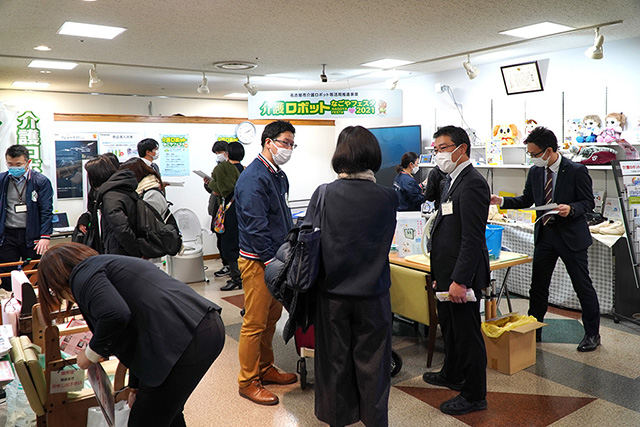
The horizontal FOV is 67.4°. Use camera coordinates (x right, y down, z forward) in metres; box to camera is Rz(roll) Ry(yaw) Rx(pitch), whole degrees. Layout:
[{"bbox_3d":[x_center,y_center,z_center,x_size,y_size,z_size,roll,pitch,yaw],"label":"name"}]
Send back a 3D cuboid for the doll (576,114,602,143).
[{"bbox_3d":[2.768,-0.873,4.932,0.210,0.280,0.185,-7,9,-37],"label":"doll"}]

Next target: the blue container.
[{"bbox_3d":[1.292,0.222,3.680,0.260,0.250,0.260,0,5,0],"label":"blue container"}]

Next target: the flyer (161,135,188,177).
[{"bbox_3d":[-2.075,-0.827,6.866,0.420,0.590,0.020,-7,9,-37],"label":"flyer"}]

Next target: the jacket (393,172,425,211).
[{"bbox_3d":[0.917,-0.113,4.920,0.340,0.620,0.440,-2,5,-23],"label":"jacket"}]

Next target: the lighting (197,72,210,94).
[{"bbox_3d":[-1.462,-1.645,6.063,0.140,0.265,0.150,-4,7,-24],"label":"lighting"}]

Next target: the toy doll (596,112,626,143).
[{"bbox_3d":[2.890,-0.848,4.760,0.230,0.300,0.240,-4,6,-39],"label":"toy doll"}]

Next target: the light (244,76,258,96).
[{"bbox_3d":[-0.909,-1.686,6.374,0.165,0.250,0.115,-7,9,-36],"label":"light"}]

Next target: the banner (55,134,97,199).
[{"bbox_3d":[-3.092,-0.606,6.096,0.480,0.820,0.020,-7,9,-37],"label":"banner"}]

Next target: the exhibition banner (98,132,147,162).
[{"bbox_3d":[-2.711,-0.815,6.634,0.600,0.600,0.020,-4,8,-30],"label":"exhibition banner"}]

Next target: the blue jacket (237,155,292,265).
[{"bbox_3d":[-0.351,-0.025,3.040,0.300,0.680,0.460,2,5,22],"label":"blue jacket"}]

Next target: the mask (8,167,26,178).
[{"bbox_3d":[-2.489,-0.337,3.950,0.130,0.095,0.070,-3,25,-13],"label":"mask"}]

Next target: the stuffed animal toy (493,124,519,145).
[{"bbox_3d":[2.219,-0.940,5.727,0.270,0.245,0.190,3,8,30],"label":"stuffed animal toy"}]

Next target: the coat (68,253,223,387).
[{"bbox_3d":[-0.708,0.414,1.970,0.550,0.390,0.430,33,3,-2],"label":"coat"}]

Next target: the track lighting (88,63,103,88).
[{"bbox_3d":[-2.502,-1.538,5.363,0.140,0.265,0.150,4,8,37],"label":"track lighting"}]

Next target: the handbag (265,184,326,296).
[{"bbox_3d":[-0.102,0.141,2.500,0.170,0.520,0.300,-3,6,-32],"label":"handbag"}]

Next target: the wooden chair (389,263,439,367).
[{"bbox_3d":[0.790,0.630,3.620,0.560,0.760,0.540,-4,6,-37],"label":"wooden chair"}]

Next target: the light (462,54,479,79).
[{"bbox_3d":[1.675,-1.625,5.343,0.165,0.270,0.115,-7,9,-37],"label":"light"}]

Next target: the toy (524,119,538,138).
[{"bbox_3d":[2.252,-0.866,5.100,0.180,0.260,0.180,-7,9,-43],"label":"toy"}]

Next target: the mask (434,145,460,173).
[{"bbox_3d":[0.709,-0.304,2.700,0.120,0.155,0.140,-4,7,-28],"label":"mask"}]

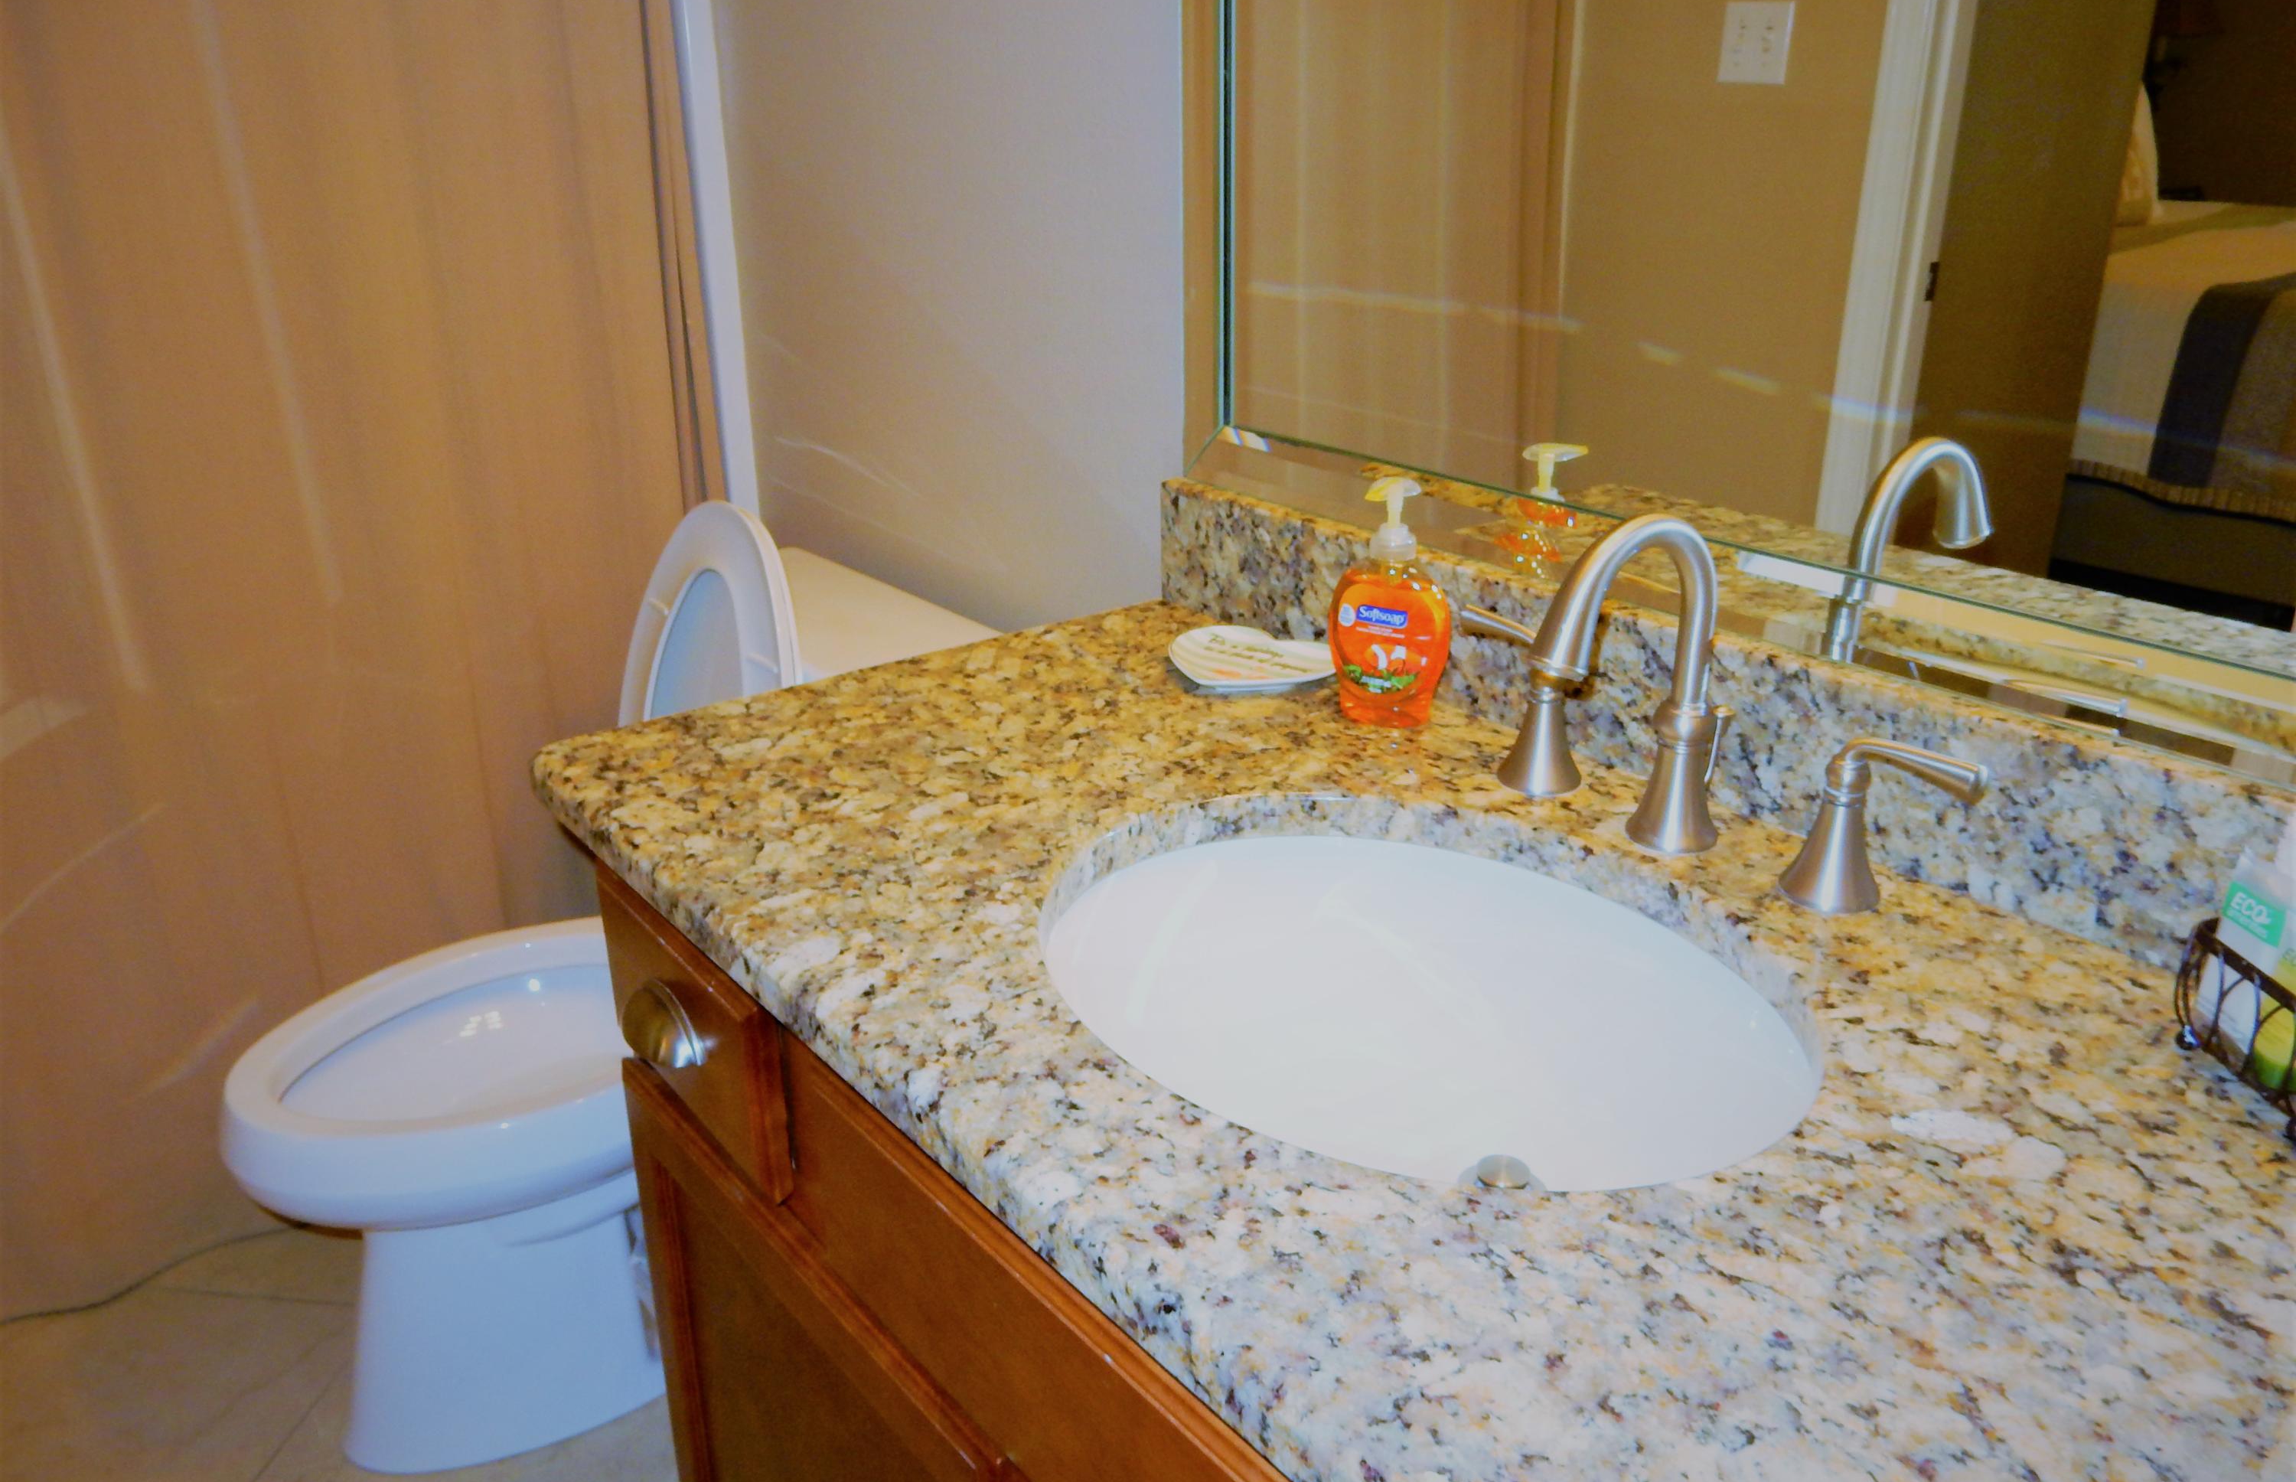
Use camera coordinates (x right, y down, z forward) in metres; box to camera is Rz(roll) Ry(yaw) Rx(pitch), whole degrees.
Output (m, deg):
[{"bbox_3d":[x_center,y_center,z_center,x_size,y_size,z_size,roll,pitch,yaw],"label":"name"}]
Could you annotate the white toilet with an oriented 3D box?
[{"bbox_3d":[-0.535,0.219,1.696,0.735,0.885,0.460,-17,27,-35],"label":"white toilet"}]

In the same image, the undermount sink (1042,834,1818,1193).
[{"bbox_3d":[0.136,0.209,0.900,0.370,0.170,0.455,-17,27,-35],"label":"undermount sink"}]

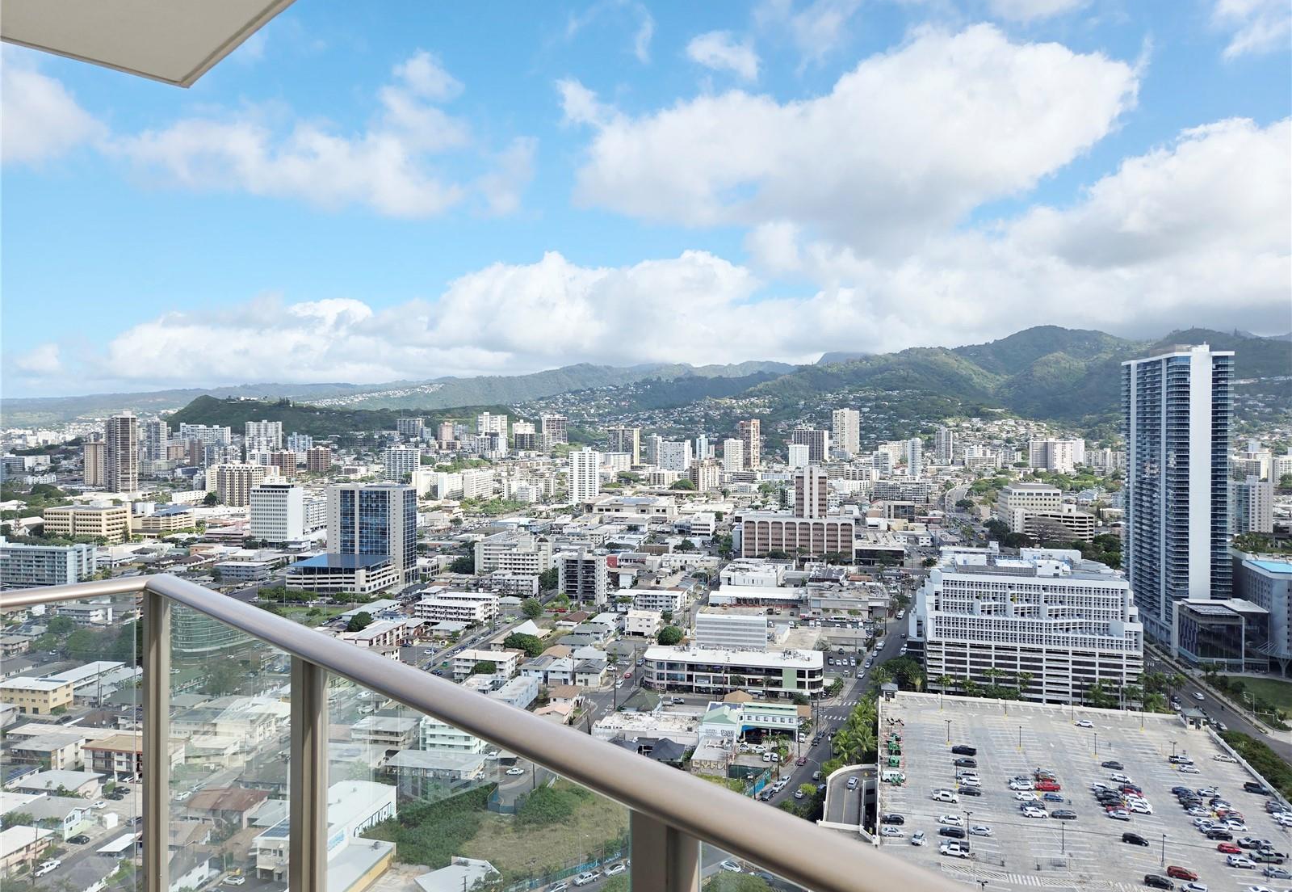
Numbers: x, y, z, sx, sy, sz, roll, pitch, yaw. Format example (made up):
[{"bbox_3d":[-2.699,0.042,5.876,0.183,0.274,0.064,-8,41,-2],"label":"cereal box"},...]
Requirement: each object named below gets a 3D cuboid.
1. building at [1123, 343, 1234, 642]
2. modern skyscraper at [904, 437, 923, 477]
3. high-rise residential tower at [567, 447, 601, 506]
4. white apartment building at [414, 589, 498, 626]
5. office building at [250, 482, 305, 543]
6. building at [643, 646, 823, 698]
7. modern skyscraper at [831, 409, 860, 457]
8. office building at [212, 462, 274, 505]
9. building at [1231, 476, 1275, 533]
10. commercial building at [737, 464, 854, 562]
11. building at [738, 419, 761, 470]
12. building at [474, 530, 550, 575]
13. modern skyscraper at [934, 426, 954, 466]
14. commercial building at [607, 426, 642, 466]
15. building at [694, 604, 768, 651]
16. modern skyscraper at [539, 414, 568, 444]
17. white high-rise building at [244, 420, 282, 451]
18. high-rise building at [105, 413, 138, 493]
[{"bbox_3d":[232.650,21.380,377.340,22.500,127.000,55.000,0,1,10],"label":"building"},{"bbox_3d":[388.860,15.790,1245.000,23.040,56.050,23.040,0,1,15],"label":"modern skyscraper"},{"bbox_3d":[-69.770,34.890,966.160,31.850,60.060,15.920,0,1,12],"label":"high-rise residential tower"},{"bbox_3d":[-91.130,79.270,417.780,36.500,9.500,26.000,0,1,14],"label":"white apartment building"},{"bbox_3d":[-288.180,52.650,670.500,33.000,46.500,18.000,0,1,11],"label":"office building"},{"bbox_3d":[33.920,86.250,330.860,67.280,11.220,19.460,0,1,10],"label":"building"},{"bbox_3d":[344.460,-20.670,1479.940,33.830,83.070,32.780,-1,2,-35],"label":"modern skyscraper"},{"bbox_3d":[-419.680,40.660,895.000,58.820,45.240,20.000,0,1,10],"label":"office building"},{"bbox_3d":[427.920,42.800,608.400,14.500,44.500,23.000,0,1,-15],"label":"building"},{"bbox_3d":[104.630,47.040,600.000,77.330,62.840,34.000,0,1,10],"label":"commercial building"},{"bbox_3d":[165.890,-2.750,1360.000,24.010,78.980,24.010,-1,2,-44],"label":"building"},{"bbox_3d":[-76.990,66.520,528.960,45.000,27.000,32.000,0,1,12],"label":"building"},{"bbox_3d":[496.190,1.800,1430.480,24.680,60.620,20.560,1,2,30],"label":"modern skyscraper"},{"bbox_3d":[-34.820,0.410,1380.000,46.520,60.690,24.000,1,1,18],"label":"commercial building"},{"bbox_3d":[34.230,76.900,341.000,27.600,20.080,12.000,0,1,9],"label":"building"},{"bbox_3d":[-165.180,-28.540,1553.900,46.000,58.000,22.000,0,1,8],"label":"modern skyscraper"},{"bbox_3d":[-632.290,-15.650,1420.050,56.010,48.730,19.390,0,1,12],"label":"white high-rise building"},{"bbox_3d":[-611.550,10.100,1000.550,18.940,92.730,25.740,1,2,20],"label":"high-rise building"}]

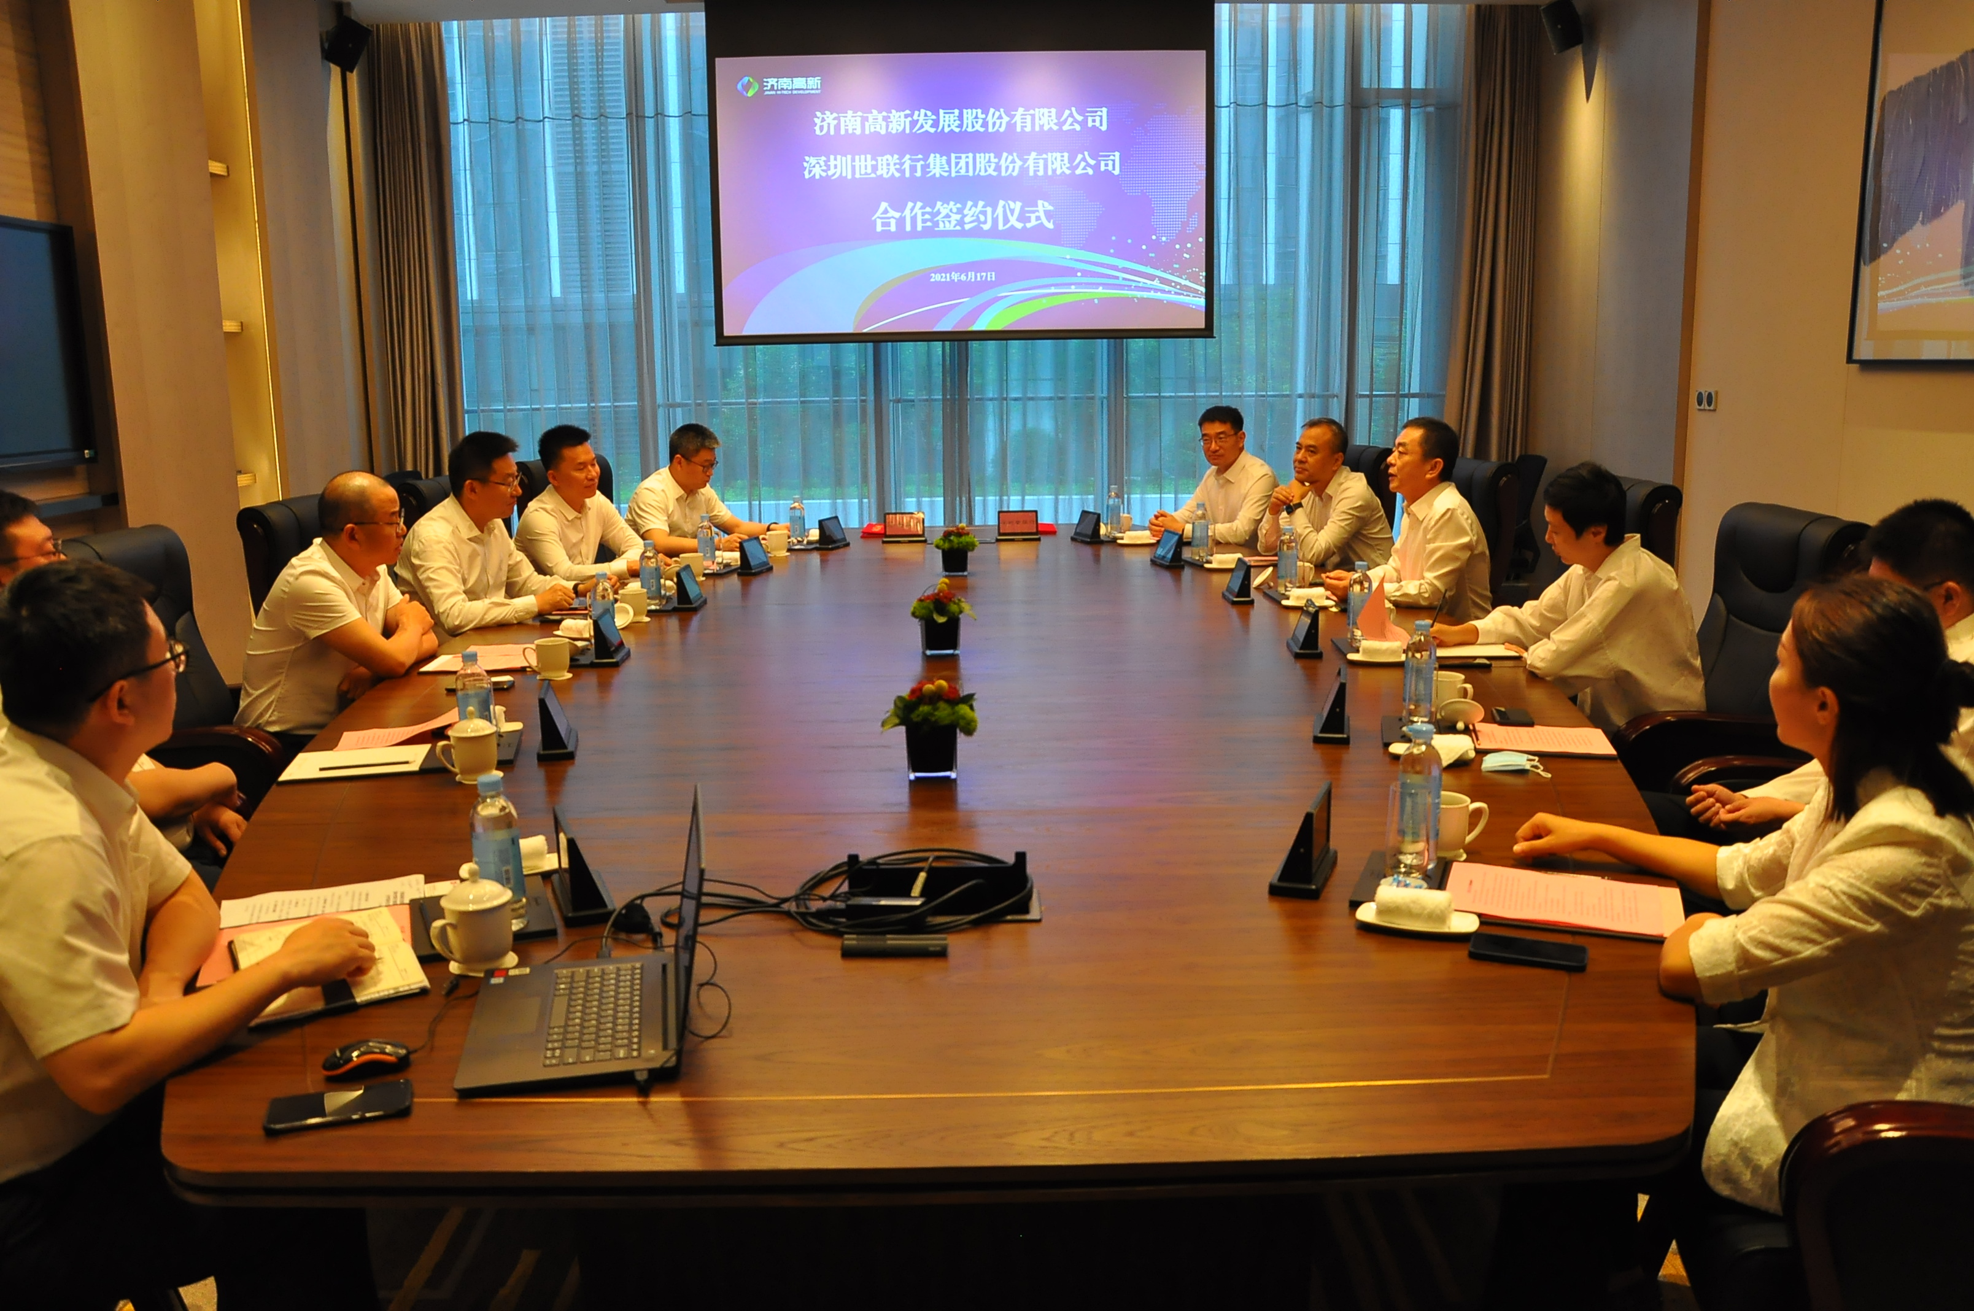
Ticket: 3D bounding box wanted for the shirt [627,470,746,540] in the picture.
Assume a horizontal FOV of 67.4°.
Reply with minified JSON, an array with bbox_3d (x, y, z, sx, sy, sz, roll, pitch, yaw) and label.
[{"bbox_3d":[-1.375,-0.567,6.648,0.395,0.553,0.543,7,14,37],"label":"shirt"}]

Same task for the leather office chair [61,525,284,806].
[{"bbox_3d":[-2.041,0.229,3.993,0.751,1.126,0.672,-1,11,-2],"label":"leather office chair"}]

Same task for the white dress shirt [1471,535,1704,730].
[{"bbox_3d":[1.487,-0.032,3.650,0.470,0.520,0.480,1,11,7],"label":"white dress shirt"}]

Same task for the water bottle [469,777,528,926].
[{"bbox_3d":[-0.653,0.263,1.976,0.066,0.217,0.066,-1,11,0],"label":"water bottle"}]

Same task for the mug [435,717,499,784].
[{"bbox_3d":[-1.016,0.171,2.877,0.132,0.139,0.096,-2,11,-6],"label":"mug"}]

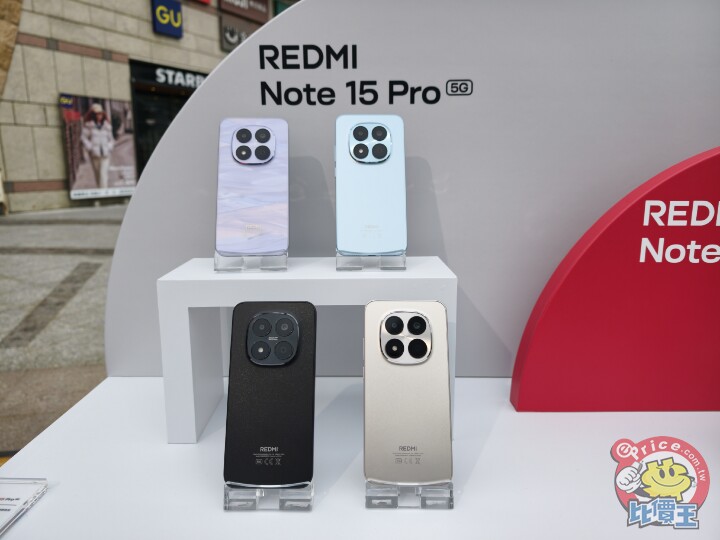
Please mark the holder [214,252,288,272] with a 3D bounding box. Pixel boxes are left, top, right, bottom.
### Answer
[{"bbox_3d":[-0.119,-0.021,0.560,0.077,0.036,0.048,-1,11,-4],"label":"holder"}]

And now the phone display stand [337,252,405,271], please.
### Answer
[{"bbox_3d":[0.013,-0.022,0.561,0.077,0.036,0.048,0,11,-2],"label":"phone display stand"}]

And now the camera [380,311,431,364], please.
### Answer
[{"bbox_3d":[0.043,0.062,0.458,0.047,0.048,0.005,0,-12,0],"label":"camera"}]

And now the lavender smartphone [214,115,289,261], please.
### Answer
[{"bbox_3d":[-0.120,-0.095,0.561,0.078,0.164,0.011,-1,-12,-4],"label":"lavender smartphone"}]

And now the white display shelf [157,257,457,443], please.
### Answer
[{"bbox_3d":[-0.053,0.085,0.576,0.302,0.180,0.118,0,11,-1],"label":"white display shelf"}]

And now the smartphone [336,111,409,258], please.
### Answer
[{"bbox_3d":[0.013,-0.097,0.559,0.078,0.164,0.011,0,-9,-2],"label":"smartphone"}]

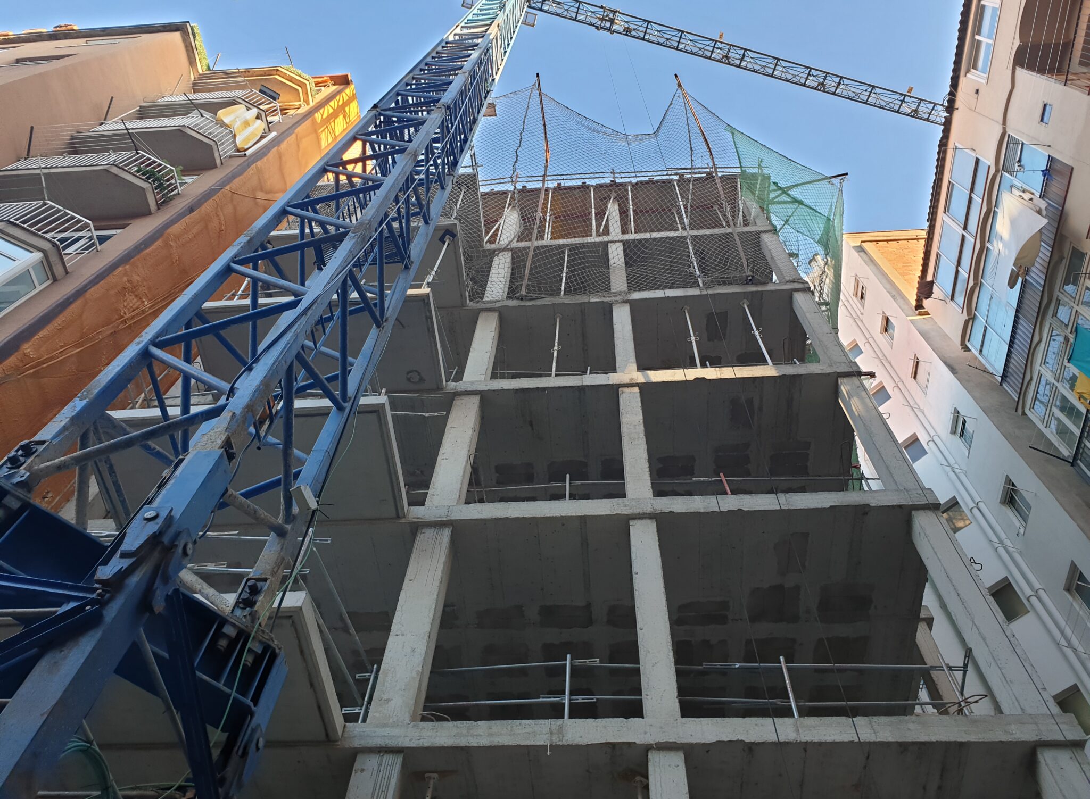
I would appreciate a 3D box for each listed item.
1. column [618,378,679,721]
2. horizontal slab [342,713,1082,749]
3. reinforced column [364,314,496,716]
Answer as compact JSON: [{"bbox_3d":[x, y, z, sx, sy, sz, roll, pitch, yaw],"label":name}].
[{"bbox_3d":[1.141,1.441,9.606,0.302,5.891,0.310,-2,-60,4],"label":"column"},{"bbox_3d":[1.293,2.902,6.897,6.059,0.244,0.330,-2,-60,4],"label":"horizontal slab"},{"bbox_3d":[-1.190,0.782,11.108,0.385,8.957,0.310,-2,-60,4],"label":"reinforced column"}]

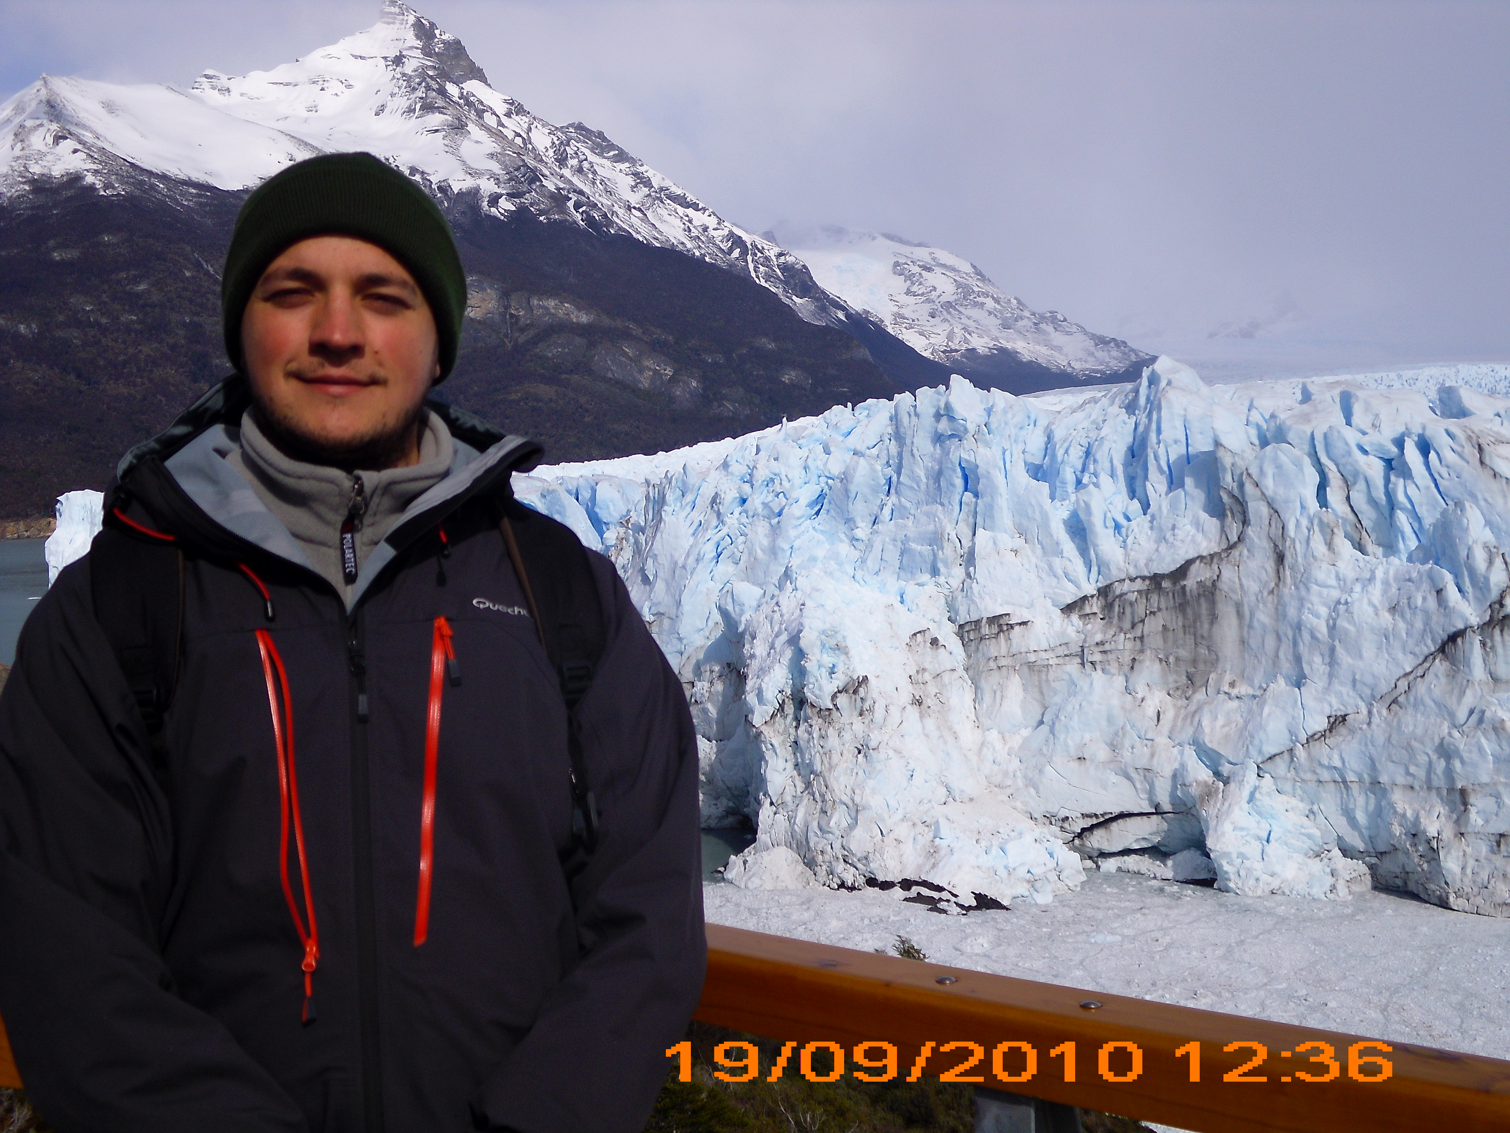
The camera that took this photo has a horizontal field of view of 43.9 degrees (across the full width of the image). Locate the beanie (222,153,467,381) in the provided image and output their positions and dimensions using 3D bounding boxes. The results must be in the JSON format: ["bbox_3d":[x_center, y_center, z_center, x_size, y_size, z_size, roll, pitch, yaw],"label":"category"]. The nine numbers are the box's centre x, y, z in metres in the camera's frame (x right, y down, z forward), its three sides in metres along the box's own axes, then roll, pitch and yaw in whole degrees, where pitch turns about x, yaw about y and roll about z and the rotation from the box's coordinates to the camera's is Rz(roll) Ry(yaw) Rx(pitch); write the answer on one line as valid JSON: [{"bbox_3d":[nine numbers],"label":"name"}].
[{"bbox_3d":[-0.304,-0.213,1.385,0.178,0.178,0.218,-3,2,-9],"label":"beanie"}]

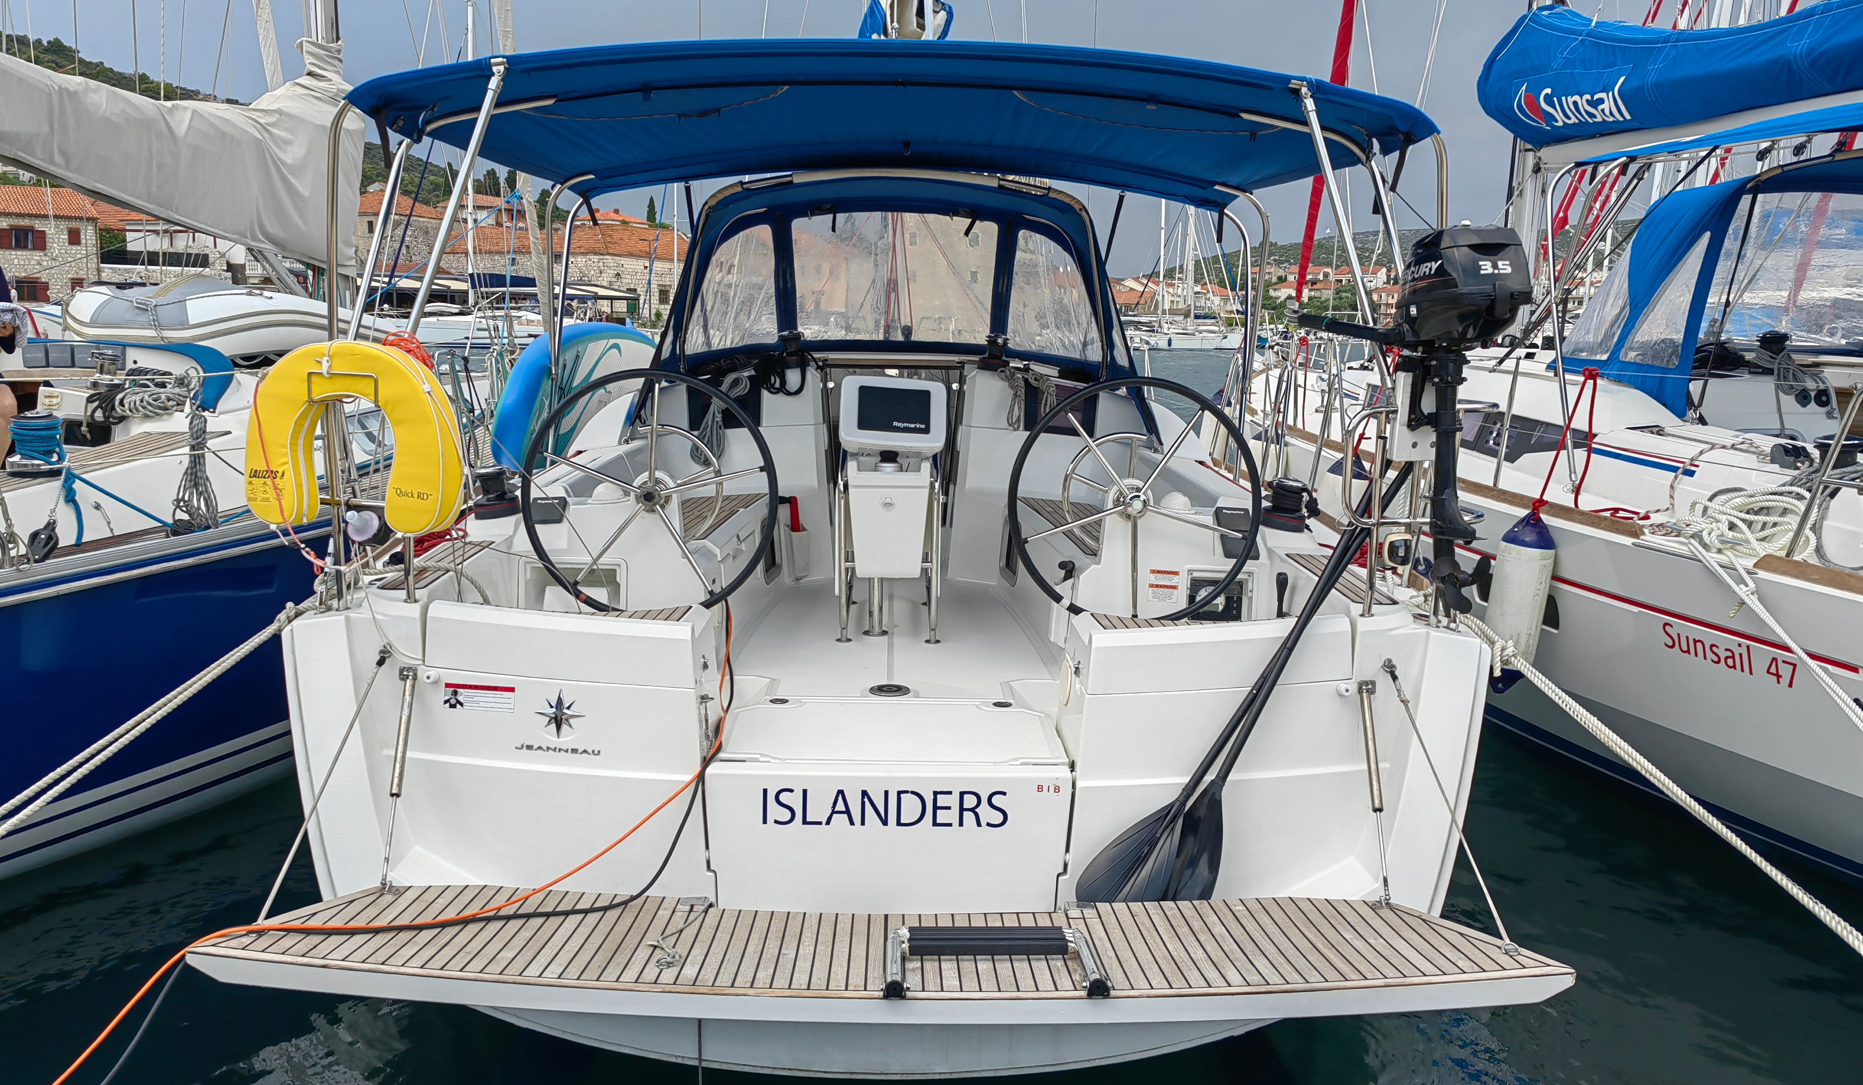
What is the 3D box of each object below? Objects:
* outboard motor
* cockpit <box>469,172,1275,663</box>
[{"bbox_3d":[1.268,-0.330,3.847,0.330,1.000,0.700,-3,9,-24],"label":"outboard motor"},{"bbox_3d":[-0.196,-0.532,5.426,2.500,1.750,2.650,1,8,-2],"label":"cockpit"}]

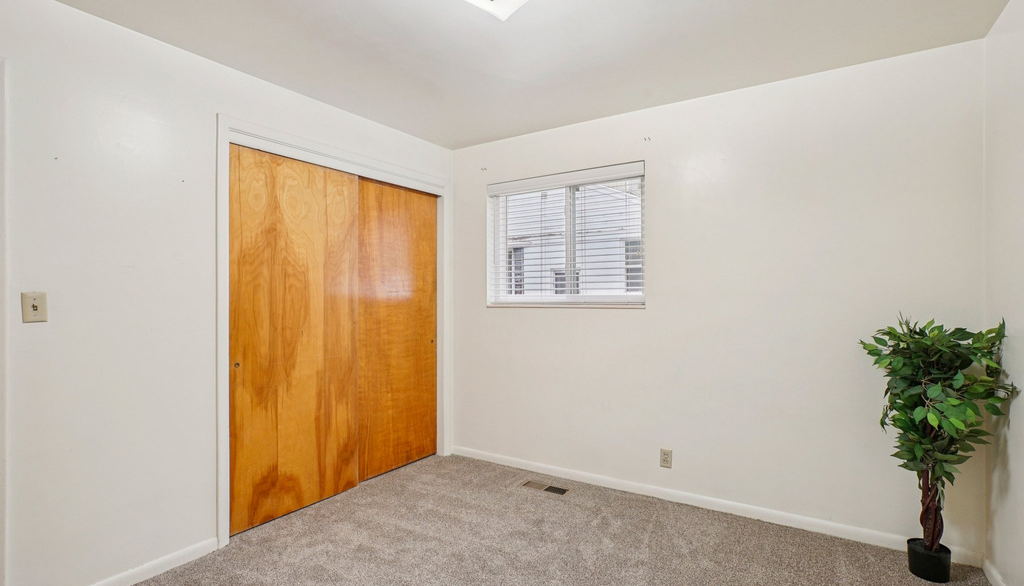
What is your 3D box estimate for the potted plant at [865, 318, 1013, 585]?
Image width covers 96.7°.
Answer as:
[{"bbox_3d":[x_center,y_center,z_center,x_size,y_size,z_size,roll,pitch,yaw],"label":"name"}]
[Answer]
[{"bbox_3d":[1.875,0.690,2.042,0.480,1.160,0.450,0,0,32],"label":"potted plant"}]

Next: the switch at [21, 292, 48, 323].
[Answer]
[{"bbox_3d":[-1.822,0.056,1.741,0.016,0.115,0.071,0,0,34],"label":"switch"}]

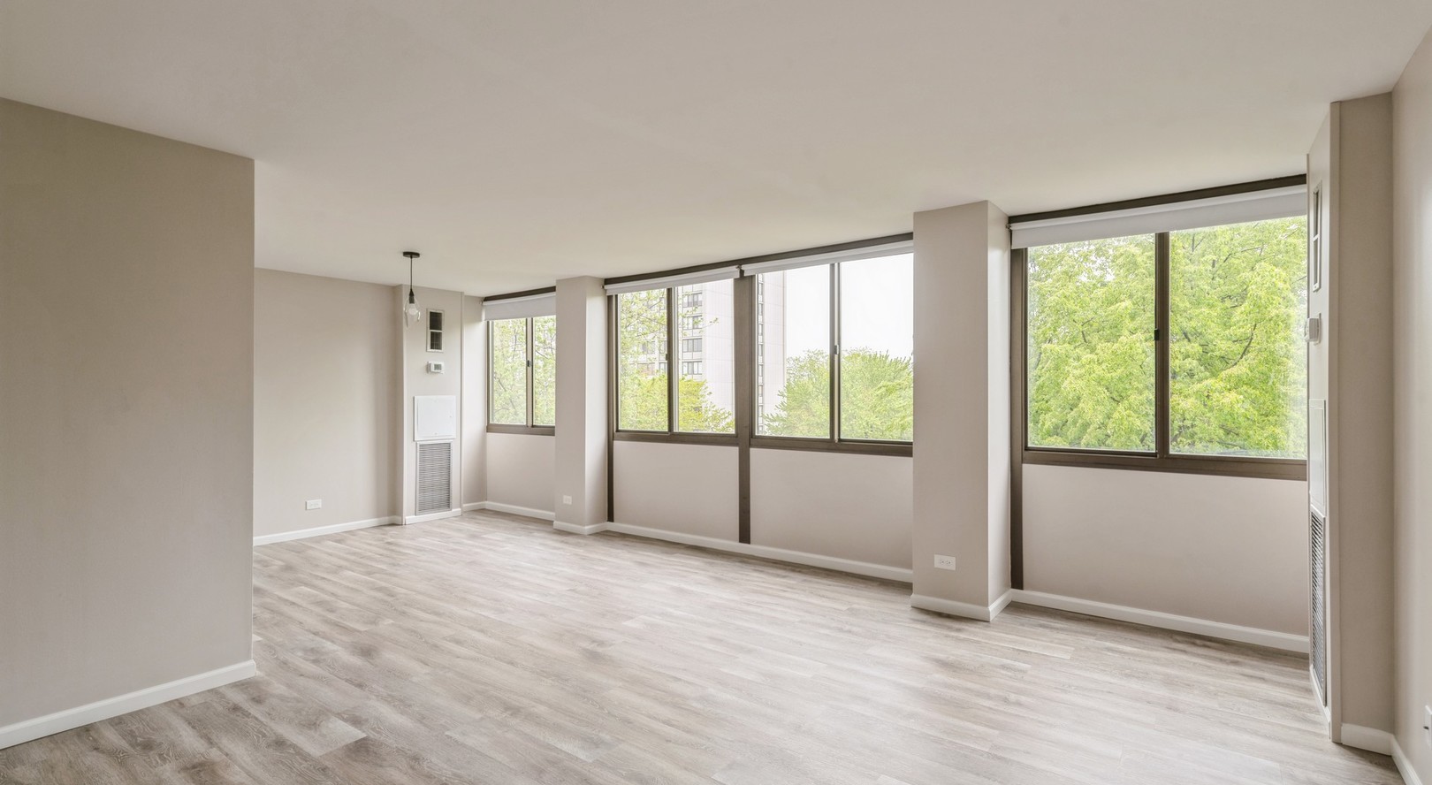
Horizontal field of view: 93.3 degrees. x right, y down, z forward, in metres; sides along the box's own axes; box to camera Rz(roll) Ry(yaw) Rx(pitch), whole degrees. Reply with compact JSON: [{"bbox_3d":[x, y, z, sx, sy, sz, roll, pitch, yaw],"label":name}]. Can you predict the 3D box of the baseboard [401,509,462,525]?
[{"bbox_3d":[-2.901,1.277,6.973,0.016,0.077,0.620,0,0,37],"label":"baseboard"}]

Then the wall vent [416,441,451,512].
[{"bbox_3d":[-2.898,0.871,6.965,0.025,0.740,0.400,0,0,37],"label":"wall vent"}]

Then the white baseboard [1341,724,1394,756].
[{"bbox_3d":[2.386,1.270,2.480,0.140,0.079,0.015,0,0,37],"label":"white baseboard"}]

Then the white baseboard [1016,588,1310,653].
[{"bbox_3d":[2.437,1.272,3.811,1.455,0.080,0.016,0,0,37],"label":"white baseboard"}]

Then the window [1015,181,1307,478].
[{"bbox_3d":[2.476,-0.303,3.844,1.490,1.510,0.080,0,0,37],"label":"window"}]

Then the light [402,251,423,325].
[{"bbox_3d":[-2.349,-0.803,5.230,0.140,0.560,0.140,0,0,37],"label":"light"}]

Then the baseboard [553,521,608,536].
[{"bbox_3d":[-1.305,1.277,6.479,0.465,0.078,0.275,0,0,37],"label":"baseboard"}]

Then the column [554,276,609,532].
[{"bbox_3d":[-1.299,0.118,6.480,0.445,2.395,0.270,0,0,37],"label":"column"}]

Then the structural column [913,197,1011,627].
[{"bbox_3d":[1.533,0.108,4.206,0.455,2.410,0.490,0,0,37],"label":"structural column"}]

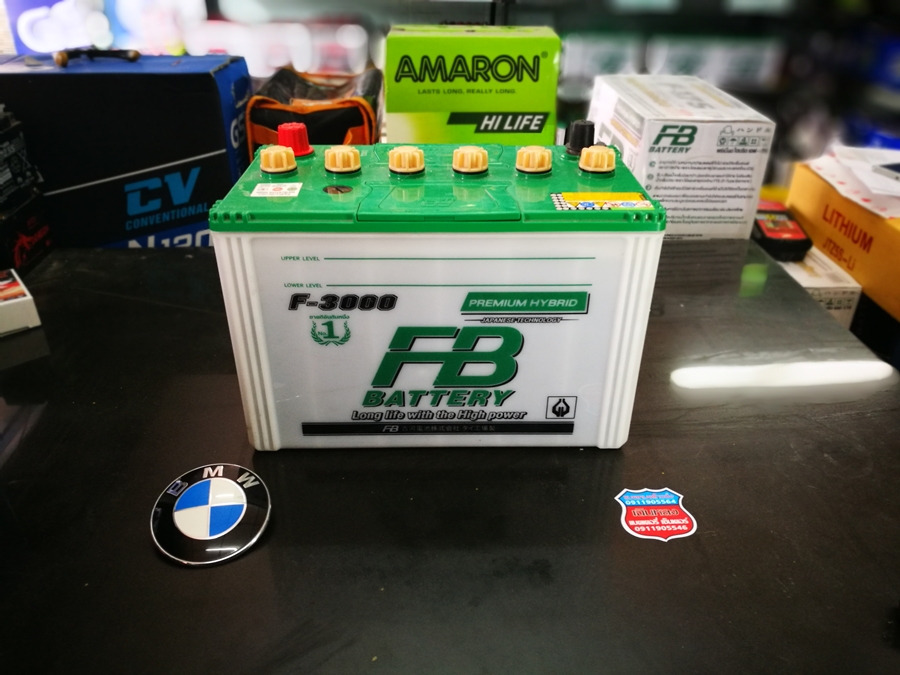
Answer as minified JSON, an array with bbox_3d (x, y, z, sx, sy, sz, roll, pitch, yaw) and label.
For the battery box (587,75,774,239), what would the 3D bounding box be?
[{"bbox_3d":[0.346,-0.273,1.140,0.176,0.230,0.316,0,30,-2],"label":"battery box"}]

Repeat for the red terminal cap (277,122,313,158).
[{"bbox_3d":[-0.128,-0.165,0.581,0.030,0.022,0.030,0,30,-1],"label":"red terminal cap"}]

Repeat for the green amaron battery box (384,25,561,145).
[{"bbox_3d":[0.033,-0.348,1.083,0.242,0.228,0.135,0,30,0],"label":"green amaron battery box"}]

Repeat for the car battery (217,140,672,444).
[{"bbox_3d":[-0.009,-0.042,0.586,0.305,0.209,0.171,0,30,-1],"label":"car battery"}]

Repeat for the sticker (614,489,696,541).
[{"bbox_3d":[0.148,0.127,0.505,0.053,0.001,0.055,0,30,-1],"label":"sticker"}]

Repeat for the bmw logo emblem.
[{"bbox_3d":[-0.168,0.125,0.496,0.080,0.008,0.080,-3,44,-14],"label":"bmw logo emblem"}]

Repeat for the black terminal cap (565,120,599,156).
[{"bbox_3d":[0.111,-0.168,0.586,0.027,0.025,0.027,0,30,0],"label":"black terminal cap"}]

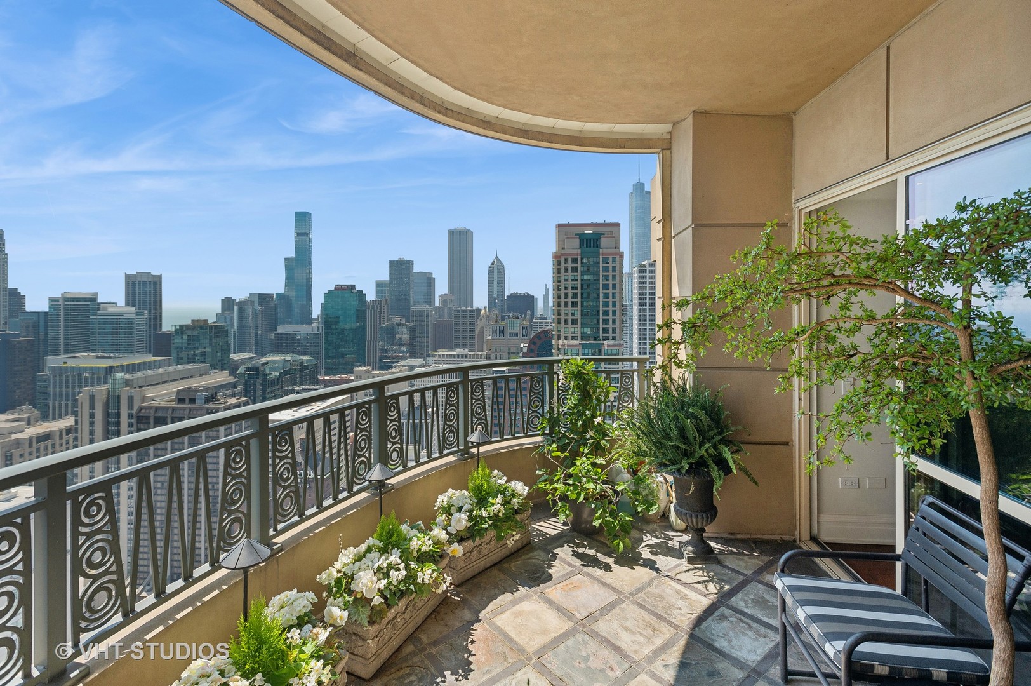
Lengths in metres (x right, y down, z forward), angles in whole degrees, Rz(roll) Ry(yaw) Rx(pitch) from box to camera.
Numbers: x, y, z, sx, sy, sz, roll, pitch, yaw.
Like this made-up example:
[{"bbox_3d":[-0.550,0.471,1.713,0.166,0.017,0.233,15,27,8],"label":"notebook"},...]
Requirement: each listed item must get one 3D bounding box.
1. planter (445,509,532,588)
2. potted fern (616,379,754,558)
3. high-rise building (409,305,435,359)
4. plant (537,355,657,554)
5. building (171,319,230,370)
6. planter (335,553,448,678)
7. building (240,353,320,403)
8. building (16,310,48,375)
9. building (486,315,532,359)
[{"bbox_3d":[-0.185,1.164,2.879,0.210,0.205,0.615,3,4,41],"label":"planter"},{"bbox_3d":[0.985,0.725,2.880,0.780,1.070,0.720,0,3,0],"label":"potted fern"},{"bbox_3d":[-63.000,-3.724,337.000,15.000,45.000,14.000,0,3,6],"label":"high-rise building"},{"bbox_3d":[0.540,0.670,3.240,0.770,1.120,0.700,0,3,0],"label":"plant"},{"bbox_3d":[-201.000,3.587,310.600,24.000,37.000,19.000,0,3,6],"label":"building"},{"bbox_3d":[-0.562,1.212,2.253,0.210,0.205,0.598,1,3,23],"label":"planter"},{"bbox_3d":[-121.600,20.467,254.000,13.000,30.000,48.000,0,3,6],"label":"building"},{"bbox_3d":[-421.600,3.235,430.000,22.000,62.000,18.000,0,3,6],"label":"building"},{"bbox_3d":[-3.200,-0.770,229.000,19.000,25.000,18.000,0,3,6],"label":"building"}]

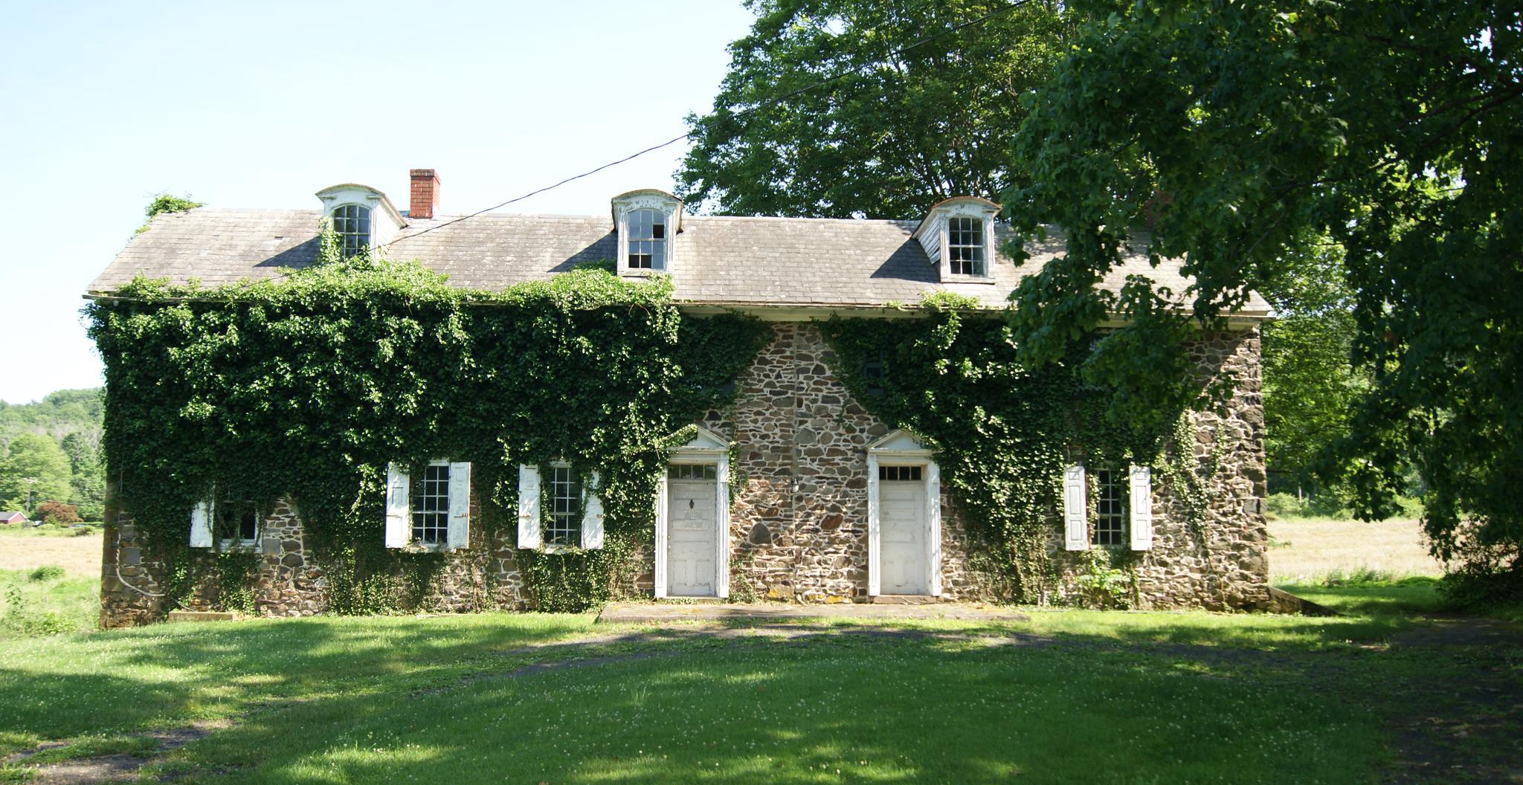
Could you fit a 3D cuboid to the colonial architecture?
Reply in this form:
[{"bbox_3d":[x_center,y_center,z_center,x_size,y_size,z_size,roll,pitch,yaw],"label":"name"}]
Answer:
[{"bbox_3d":[-1.265,0.003,23.236,20.850,8.550,6.400,1,-6,-4],"label":"colonial architecture"}]

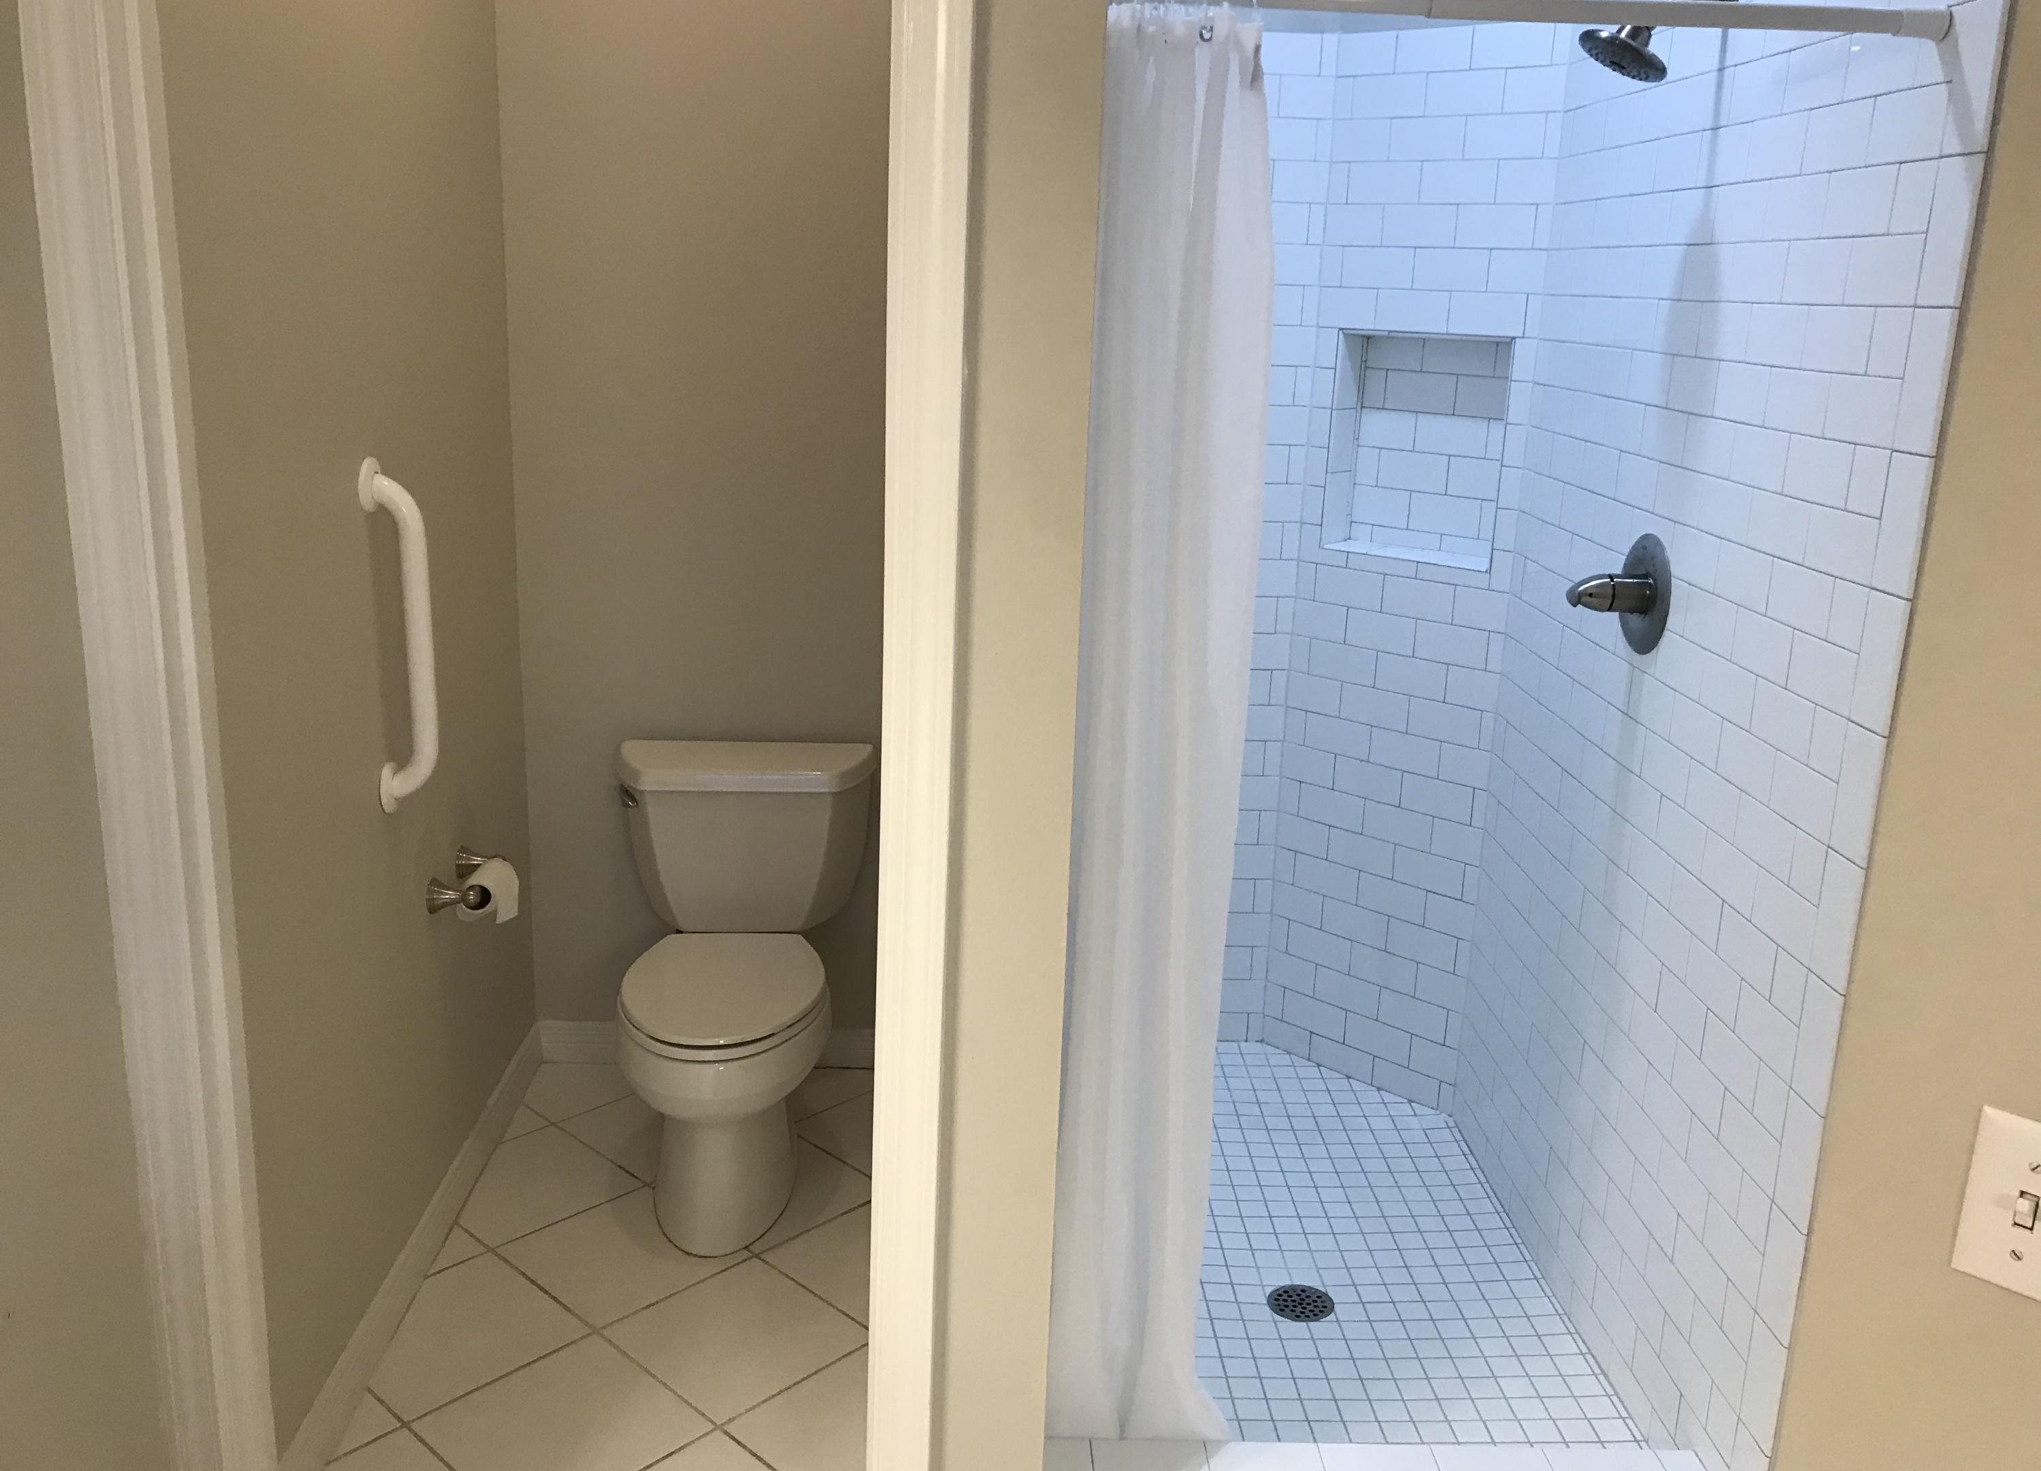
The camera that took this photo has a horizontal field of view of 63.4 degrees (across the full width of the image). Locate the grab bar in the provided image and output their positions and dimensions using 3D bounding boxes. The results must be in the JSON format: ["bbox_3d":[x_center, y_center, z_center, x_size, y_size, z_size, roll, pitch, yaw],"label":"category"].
[{"bbox_3d":[-0.900,-0.138,2.422,0.080,0.530,0.077,2,14,-3],"label":"grab bar"}]

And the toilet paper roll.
[{"bbox_3d":[-0.904,0.264,2.798,0.078,0.090,0.104,2,14,-3],"label":"toilet paper roll"}]

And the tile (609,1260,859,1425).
[{"bbox_3d":[-0.439,0.938,2.572,0.305,0.010,0.305,15,19,41],"label":"tile"}]

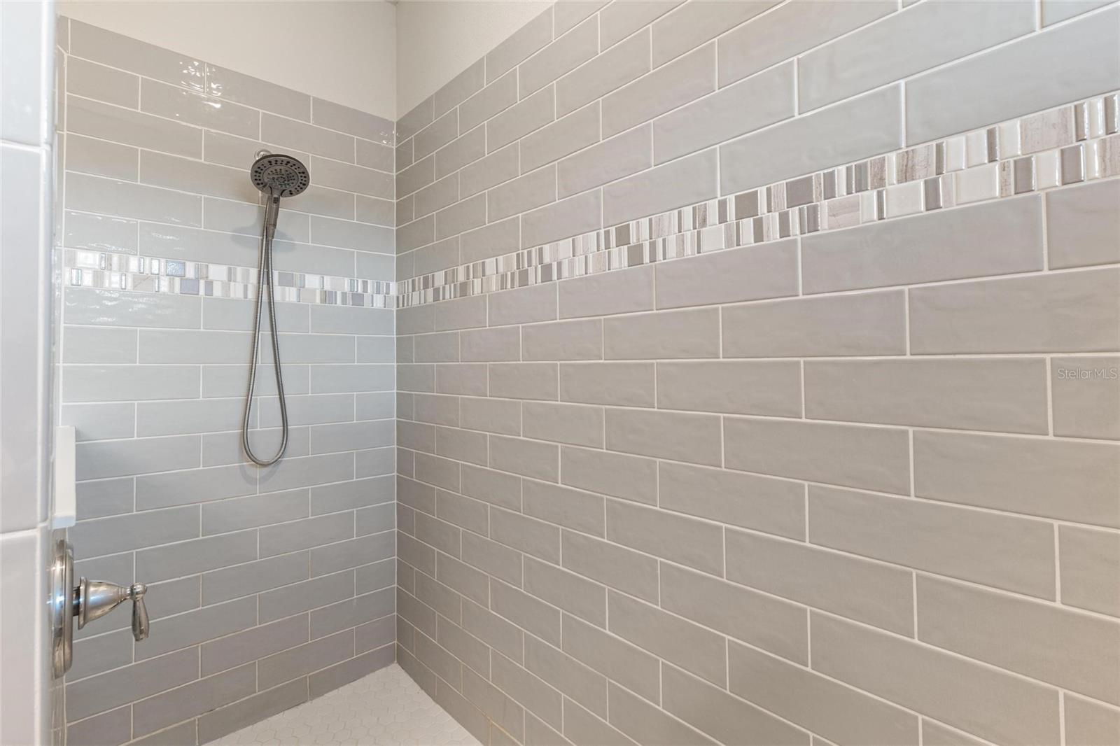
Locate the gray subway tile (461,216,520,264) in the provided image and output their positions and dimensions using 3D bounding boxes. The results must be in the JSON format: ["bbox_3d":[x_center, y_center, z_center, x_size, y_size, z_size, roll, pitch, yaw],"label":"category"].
[{"bbox_3d":[-0.214,-0.396,1.512,0.010,0.100,0.300,1,-1,-44],"label":"gray subway tile"}]

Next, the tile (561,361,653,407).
[{"bbox_3d":[0.107,0.026,1.187,0.010,0.102,0.302,1,-1,-44],"label":"tile"}]

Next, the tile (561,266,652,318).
[{"bbox_3d":[0.103,-0.185,1.186,0.010,0.100,0.300,1,-1,-44],"label":"tile"}]

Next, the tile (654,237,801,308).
[{"bbox_3d":[0.314,-0.186,0.976,0.009,0.101,0.299,0,0,-45],"label":"tile"}]

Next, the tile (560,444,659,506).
[{"bbox_3d":[0.108,0.237,1.176,0.010,0.100,0.300,1,-1,-44],"label":"tile"}]

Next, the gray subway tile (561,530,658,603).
[{"bbox_3d":[0.112,0.451,1.177,0.010,0.102,0.302,1,-1,-44],"label":"gray subway tile"}]

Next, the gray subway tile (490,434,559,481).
[{"bbox_3d":[-0.103,0.232,1.393,0.009,0.101,0.299,0,0,-45],"label":"gray subway tile"}]

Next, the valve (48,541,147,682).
[{"bbox_3d":[-0.597,0.293,0.652,0.094,0.172,0.172,0,0,-45],"label":"valve"}]

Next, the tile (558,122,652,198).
[{"bbox_3d":[0.099,-0.498,1.191,0.009,0.101,0.299,0,0,-45],"label":"tile"}]

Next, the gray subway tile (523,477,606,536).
[{"bbox_3d":[0.004,0.342,1.280,0.010,0.100,0.300,1,-1,-44],"label":"gray subway tile"}]

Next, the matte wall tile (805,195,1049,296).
[{"bbox_3d":[0.528,-0.183,0.758,0.010,0.102,0.302,1,-1,-44],"label":"matte wall tile"}]

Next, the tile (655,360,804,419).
[{"bbox_3d":[0.317,0.028,0.966,0.010,0.100,0.300,1,-1,-44],"label":"tile"}]

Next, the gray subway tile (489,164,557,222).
[{"bbox_3d":[-0.110,-0.497,1.401,0.009,0.101,0.299,0,0,-45],"label":"gray subway tile"}]

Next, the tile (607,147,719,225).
[{"bbox_3d":[0.208,-0.395,1.088,0.010,0.102,0.302,1,-1,-44],"label":"tile"}]

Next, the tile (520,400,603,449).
[{"bbox_3d":[0.003,0.132,1.292,0.010,0.102,0.302,1,-1,-44],"label":"tile"}]

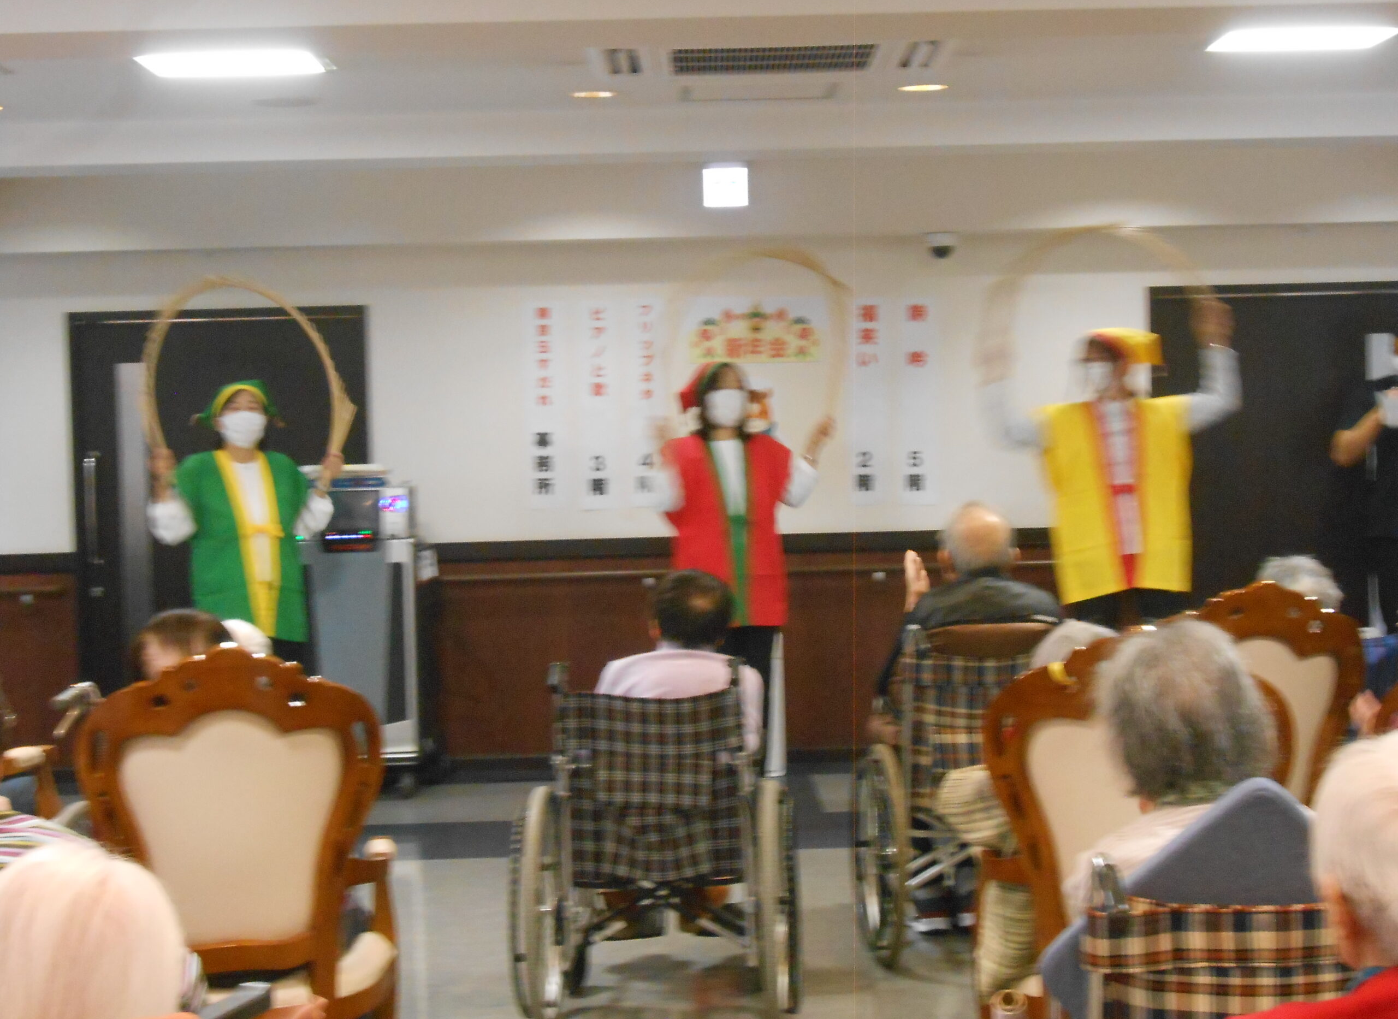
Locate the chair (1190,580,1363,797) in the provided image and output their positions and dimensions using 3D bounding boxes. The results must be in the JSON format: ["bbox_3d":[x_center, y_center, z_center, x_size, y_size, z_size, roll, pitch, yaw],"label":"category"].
[{"bbox_3d":[1.115,0.684,5.729,0.580,1.050,0.620,-2,2,-15],"label":"chair"}]

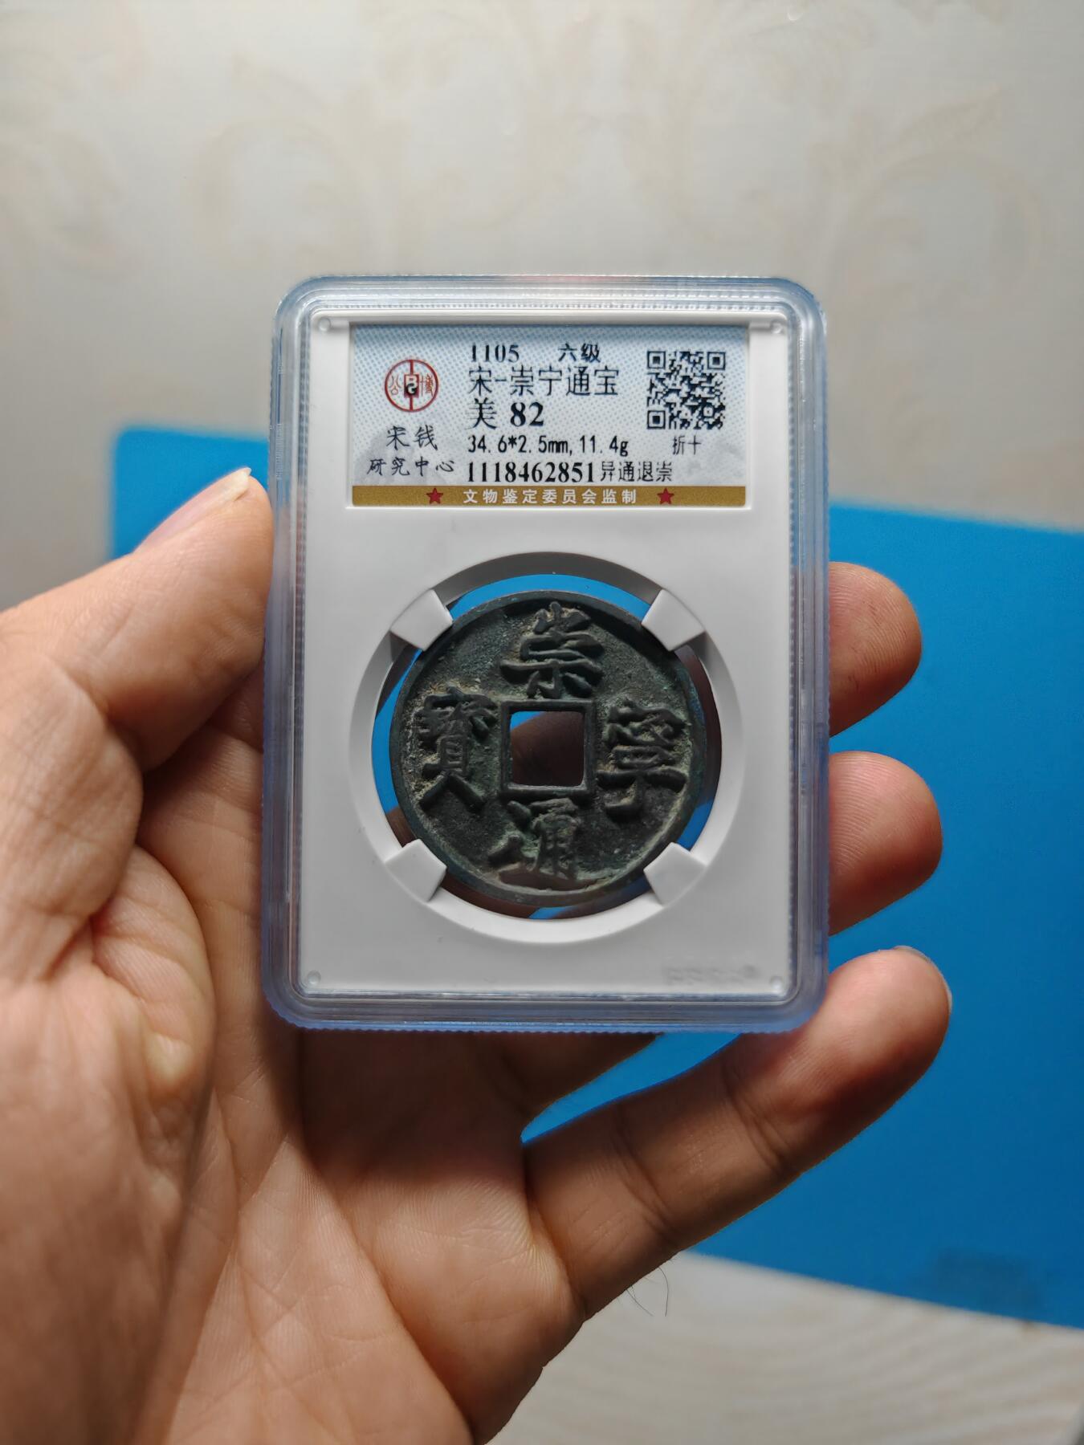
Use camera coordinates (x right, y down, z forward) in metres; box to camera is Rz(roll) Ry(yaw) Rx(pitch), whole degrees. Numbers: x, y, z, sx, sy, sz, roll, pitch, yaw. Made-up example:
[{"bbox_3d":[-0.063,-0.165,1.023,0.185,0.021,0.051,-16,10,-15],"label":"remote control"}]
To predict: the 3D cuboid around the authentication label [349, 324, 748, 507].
[{"bbox_3d":[0.001,-0.034,0.124,0.043,0.020,0.001,1,-2,0],"label":"authentication label"}]

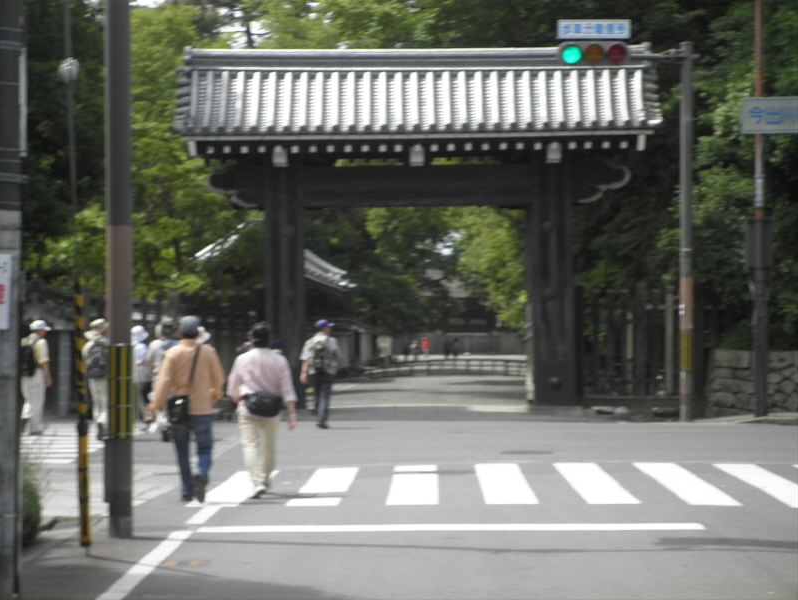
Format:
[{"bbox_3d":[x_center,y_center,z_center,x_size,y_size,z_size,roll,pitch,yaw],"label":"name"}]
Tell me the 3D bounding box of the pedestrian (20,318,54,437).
[{"bbox_3d":[-5.381,1.153,37.000,0.550,1.712,0.520,0,-1,-41],"label":"pedestrian"}]

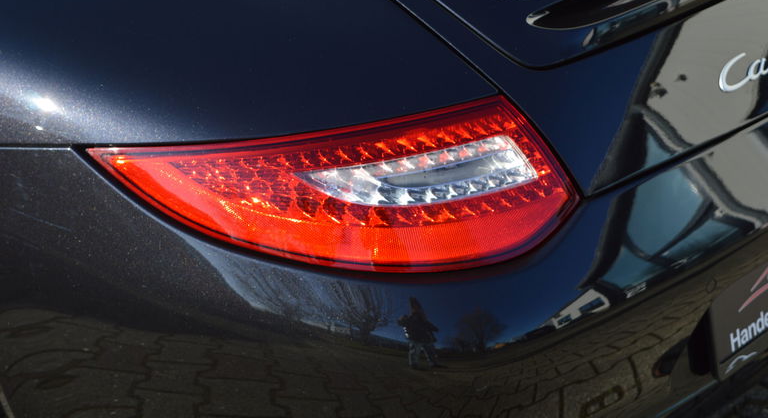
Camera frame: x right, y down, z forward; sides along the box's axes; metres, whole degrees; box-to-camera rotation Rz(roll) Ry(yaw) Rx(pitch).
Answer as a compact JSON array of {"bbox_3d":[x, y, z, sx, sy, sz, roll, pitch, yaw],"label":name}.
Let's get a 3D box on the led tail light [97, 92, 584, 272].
[{"bbox_3d":[-0.057,-0.039,1.607,0.529,0.167,0.191,-6,31,-6],"label":"led tail light"}]

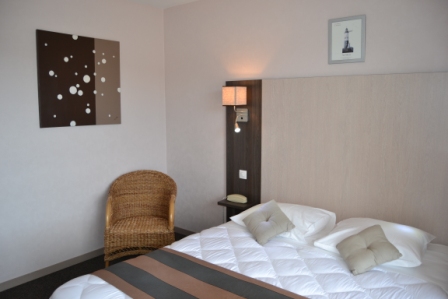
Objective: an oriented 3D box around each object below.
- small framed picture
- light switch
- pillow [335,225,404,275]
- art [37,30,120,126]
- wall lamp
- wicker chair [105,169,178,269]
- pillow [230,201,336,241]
[{"bbox_3d":[0.882,-0.786,2.426,0.265,0.320,0.020,7,10,39],"label":"small framed picture"},{"bbox_3d":[0.176,0.234,3.121,0.081,0.081,0.012,7,10,39],"label":"light switch"},{"bbox_3d":[0.796,0.552,1.852,0.280,0.100,0.280,-29,16,8],"label":"pillow"},{"bbox_3d":[-1.254,-0.606,3.007,0.025,0.780,0.755,7,10,39],"label":"art"},{"bbox_3d":[0.103,-0.353,2.974,0.150,0.402,0.200,7,10,39],"label":"wall lamp"},{"bbox_3d":[-0.760,0.652,3.203,0.610,0.810,0.580,0,8,-4],"label":"wicker chair"},{"bbox_3d":[0.448,0.490,2.564,0.640,0.160,0.470,7,19,39],"label":"pillow"}]

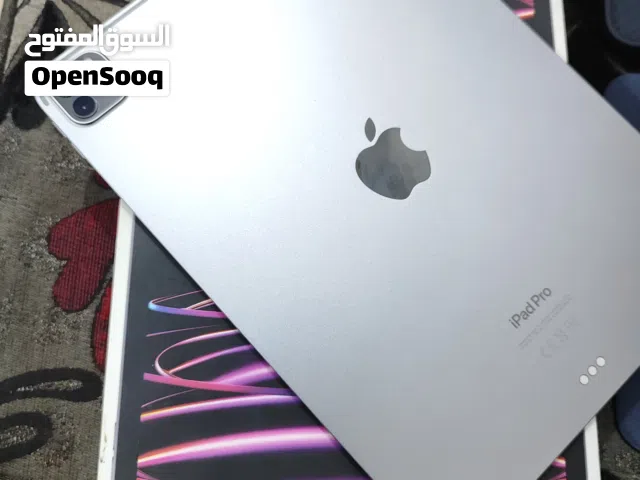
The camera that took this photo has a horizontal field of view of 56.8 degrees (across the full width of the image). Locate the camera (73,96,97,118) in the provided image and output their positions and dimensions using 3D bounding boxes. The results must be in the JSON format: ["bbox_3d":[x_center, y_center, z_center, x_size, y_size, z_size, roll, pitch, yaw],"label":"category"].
[{"bbox_3d":[-0.093,-0.053,0.236,0.011,0.004,0.011,-42,83,-11],"label":"camera"}]

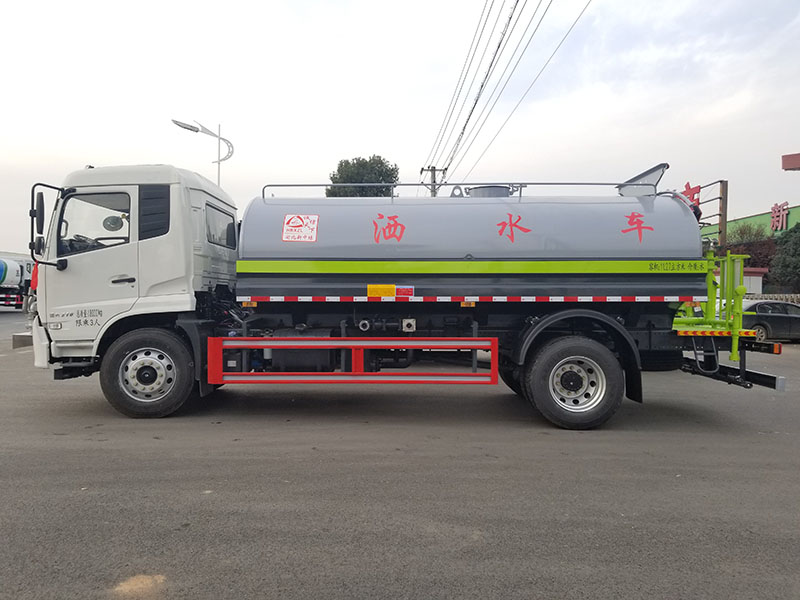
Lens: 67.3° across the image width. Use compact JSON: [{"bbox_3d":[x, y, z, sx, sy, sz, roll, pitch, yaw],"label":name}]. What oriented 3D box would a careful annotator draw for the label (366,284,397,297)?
[{"bbox_3d":[-0.195,-0.097,6.475,0.305,0.133,0.010,0,0,1],"label":"label"}]

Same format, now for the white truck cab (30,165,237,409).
[{"bbox_3d":[-3.250,-0.300,7.780,1.980,2.500,2.420,0,0,1],"label":"white truck cab"}]

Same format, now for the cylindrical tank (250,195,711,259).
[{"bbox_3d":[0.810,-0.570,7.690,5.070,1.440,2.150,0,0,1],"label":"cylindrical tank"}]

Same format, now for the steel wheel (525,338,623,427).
[{"bbox_3d":[1.906,0.900,6.560,1.010,1.010,0.300,0,0,1],"label":"steel wheel"}]

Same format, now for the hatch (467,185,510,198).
[{"bbox_3d":[1.150,-1.355,7.680,0.540,0.170,0.540,0,0,1],"label":"hatch"}]

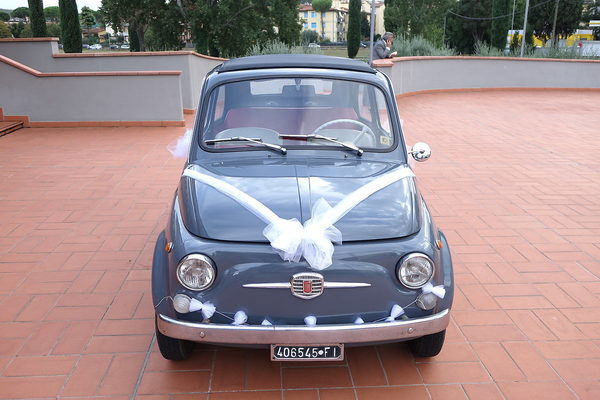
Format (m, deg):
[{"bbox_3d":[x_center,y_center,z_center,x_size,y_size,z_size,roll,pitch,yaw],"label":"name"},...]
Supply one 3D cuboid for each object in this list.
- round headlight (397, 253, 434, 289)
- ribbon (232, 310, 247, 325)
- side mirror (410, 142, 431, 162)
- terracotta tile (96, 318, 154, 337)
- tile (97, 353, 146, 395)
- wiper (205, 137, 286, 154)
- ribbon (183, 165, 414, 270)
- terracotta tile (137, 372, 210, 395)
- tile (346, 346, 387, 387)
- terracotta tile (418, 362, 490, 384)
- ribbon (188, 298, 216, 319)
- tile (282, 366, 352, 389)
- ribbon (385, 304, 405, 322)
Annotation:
[{"bbox_3d":[0.421,0.248,1.969,0.138,0.140,0.080,0,18,-2],"label":"round headlight"},{"bbox_3d":[-0.207,0.413,1.872,0.056,0.052,0.052,0,18,-2],"label":"ribbon"},{"bbox_3d":[0.612,-0.242,2.720,0.108,0.102,0.050,-4,18,-14],"label":"side mirror"},{"bbox_3d":[-0.870,0.655,2.706,0.297,0.020,0.144,-1,18,-4],"label":"terracotta tile"},{"bbox_3d":[-0.783,0.777,2.379,0.147,0.020,0.302,-1,18,-3],"label":"tile"},{"bbox_3d":[-0.265,-0.262,2.590,0.400,0.080,0.035,0,-20,-2],"label":"wiper"},{"bbox_3d":[0.010,0.030,2.161,1.090,0.205,0.830,0,18,-2],"label":"ribbon"},{"bbox_3d":[-0.536,0.790,2.291,0.297,0.020,0.144,-1,18,-4],"label":"terracotta tile"},{"bbox_3d":[0.296,0.757,2.416,0.144,0.020,0.297,-1,18,-4],"label":"tile"},{"bbox_3d":[0.689,0.783,2.394,0.302,0.020,0.147,-1,18,-3],"label":"terracotta tile"},{"bbox_3d":[-0.363,0.404,1.987,0.105,0.072,0.055,0,18,-2],"label":"ribbon"},{"bbox_3d":[0.072,0.790,2.356,0.302,0.020,0.147,-1,18,-3],"label":"tile"},{"bbox_3d":[0.349,0.419,1.969,0.075,0.068,0.050,0,18,-2],"label":"ribbon"}]

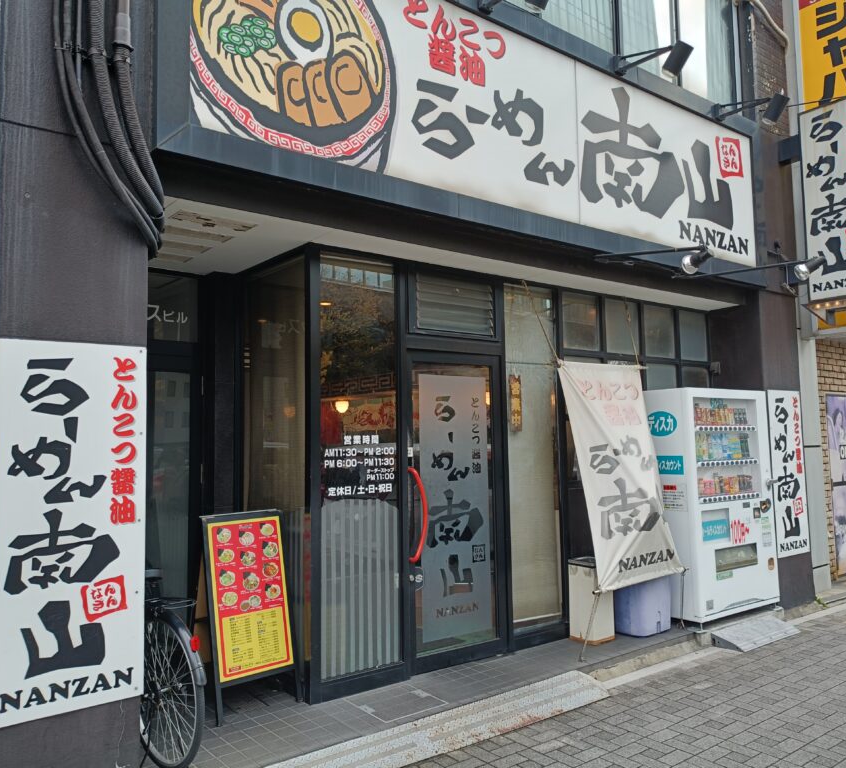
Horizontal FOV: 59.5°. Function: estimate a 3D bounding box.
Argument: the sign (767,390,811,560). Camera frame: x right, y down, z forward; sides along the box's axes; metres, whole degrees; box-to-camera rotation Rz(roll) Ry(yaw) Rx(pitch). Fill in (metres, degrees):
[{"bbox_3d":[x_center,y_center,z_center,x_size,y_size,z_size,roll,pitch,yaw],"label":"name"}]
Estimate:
[{"bbox_3d":[3.361,0.812,6.802,0.597,1.500,0.020,2,-6,-38],"label":"sign"}]

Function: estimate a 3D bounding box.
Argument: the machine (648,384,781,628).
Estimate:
[{"bbox_3d":[2.354,0.980,6.218,1.195,1.830,0.600,2,-6,-38],"label":"machine"}]

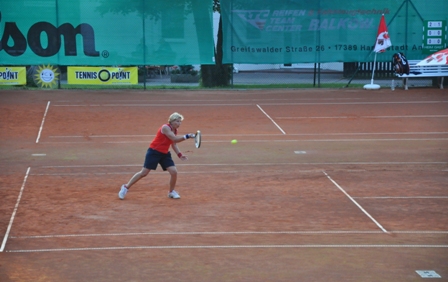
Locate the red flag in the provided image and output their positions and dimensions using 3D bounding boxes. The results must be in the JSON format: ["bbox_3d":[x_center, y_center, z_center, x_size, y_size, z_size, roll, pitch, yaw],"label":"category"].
[{"bbox_3d":[4.621,-3.128,56.700,0.500,1.070,0.320,-1,6,-4],"label":"red flag"}]

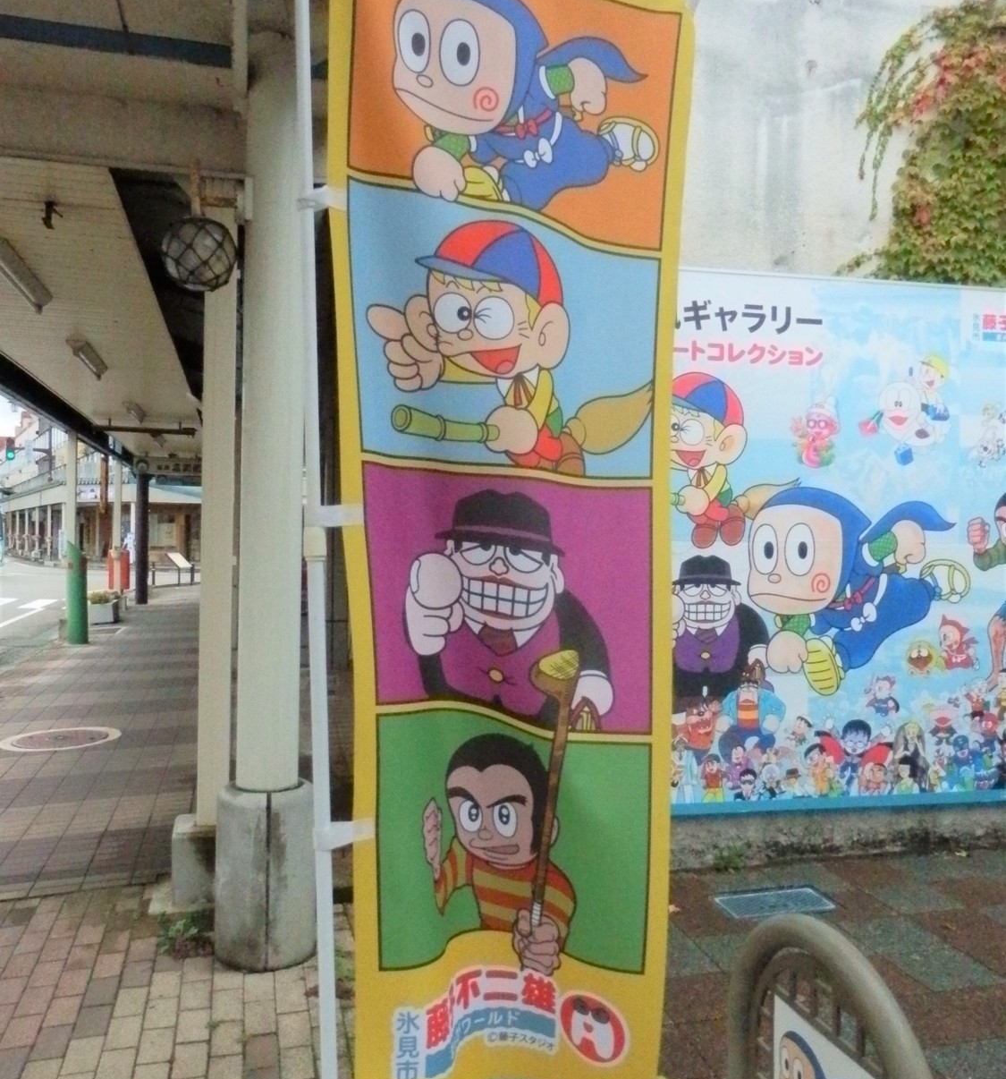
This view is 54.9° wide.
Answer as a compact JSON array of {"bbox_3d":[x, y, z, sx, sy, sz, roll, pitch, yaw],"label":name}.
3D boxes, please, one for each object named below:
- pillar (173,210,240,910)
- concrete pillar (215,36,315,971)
[{"bbox_3d":[-1.211,0.035,4.133,0.318,2.900,0.328,1,0,-15],"label":"pillar"},{"bbox_3d":[-0.839,-0.144,3.523,0.352,3.273,0.352,1,0,-15],"label":"concrete pillar"}]

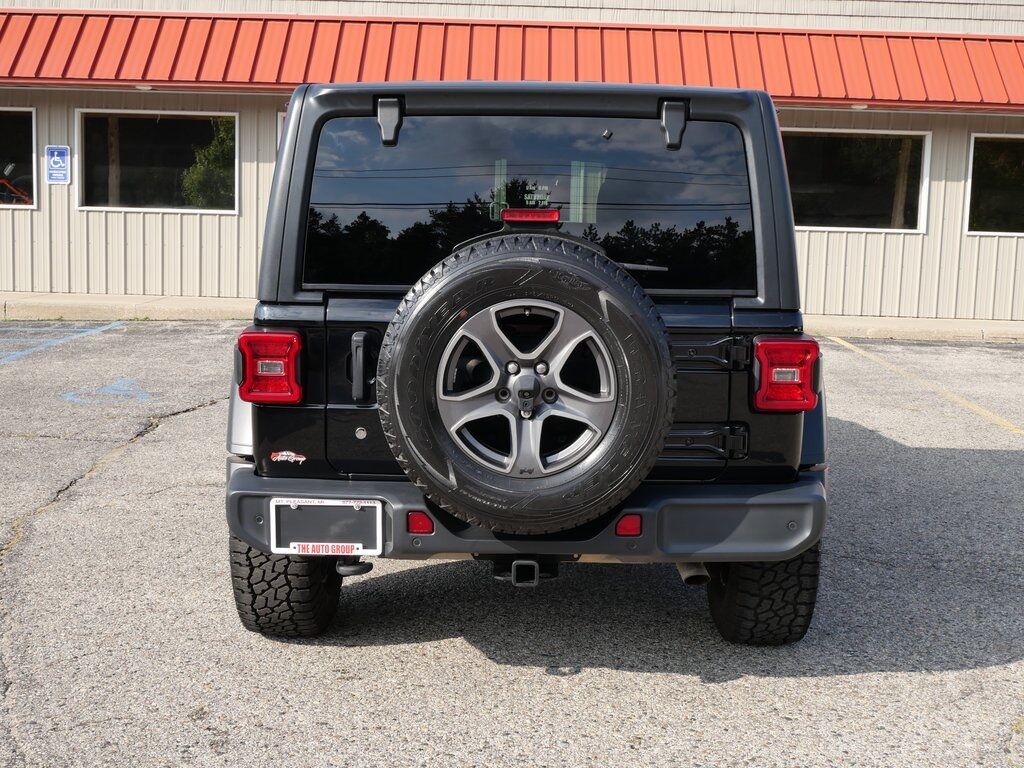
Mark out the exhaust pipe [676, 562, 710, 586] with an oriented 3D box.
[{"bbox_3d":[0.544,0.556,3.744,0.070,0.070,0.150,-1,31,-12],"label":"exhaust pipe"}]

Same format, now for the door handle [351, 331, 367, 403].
[{"bbox_3d":[-0.439,-0.050,3.567,0.045,0.203,0.060,1,6,0],"label":"door handle"}]

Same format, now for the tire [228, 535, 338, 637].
[{"bbox_3d":[-0.757,0.460,4.232,0.250,0.790,0.790,1,6,0],"label":"tire"}]

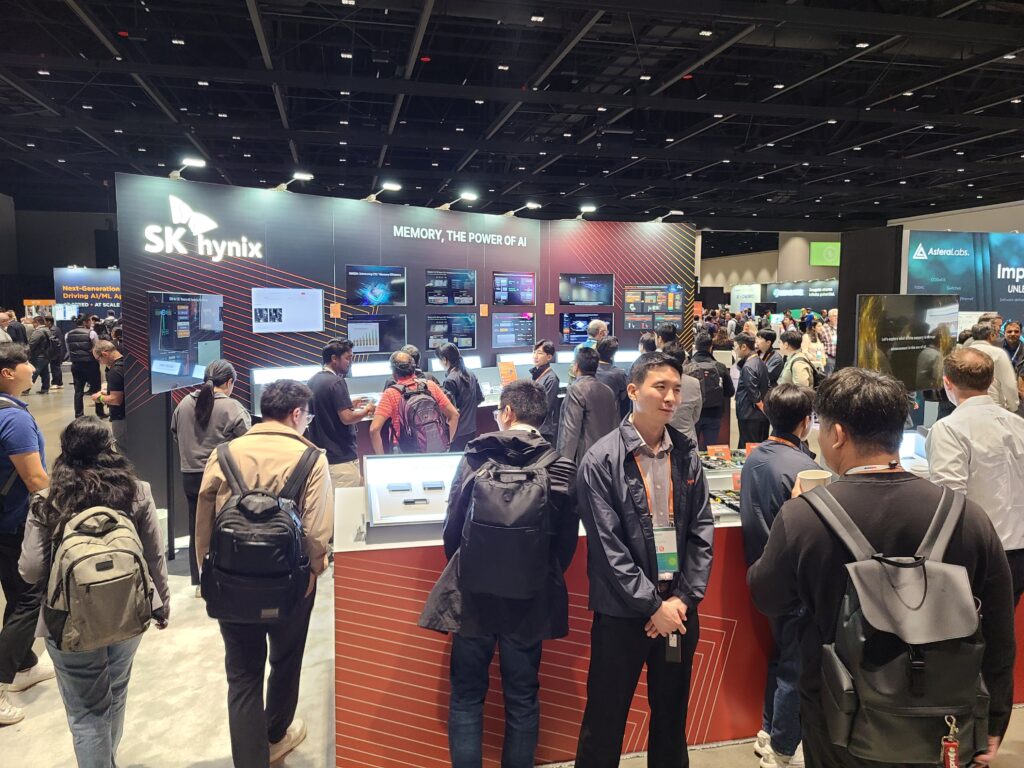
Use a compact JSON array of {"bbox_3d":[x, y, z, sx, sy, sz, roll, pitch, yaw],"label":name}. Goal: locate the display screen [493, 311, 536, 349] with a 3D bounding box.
[{"bbox_3d":[0.032,-0.641,9.166,0.730,0.420,0.060,-5,8,-43],"label":"display screen"}]

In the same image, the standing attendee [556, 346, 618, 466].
[{"bbox_3d":[0.574,0.544,5.887,0.520,1.647,0.360,-4,7,-34],"label":"standing attendee"}]

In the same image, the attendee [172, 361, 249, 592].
[{"bbox_3d":[-2.132,0.630,5.420,0.510,1.650,0.360,0,6,-3],"label":"attendee"}]

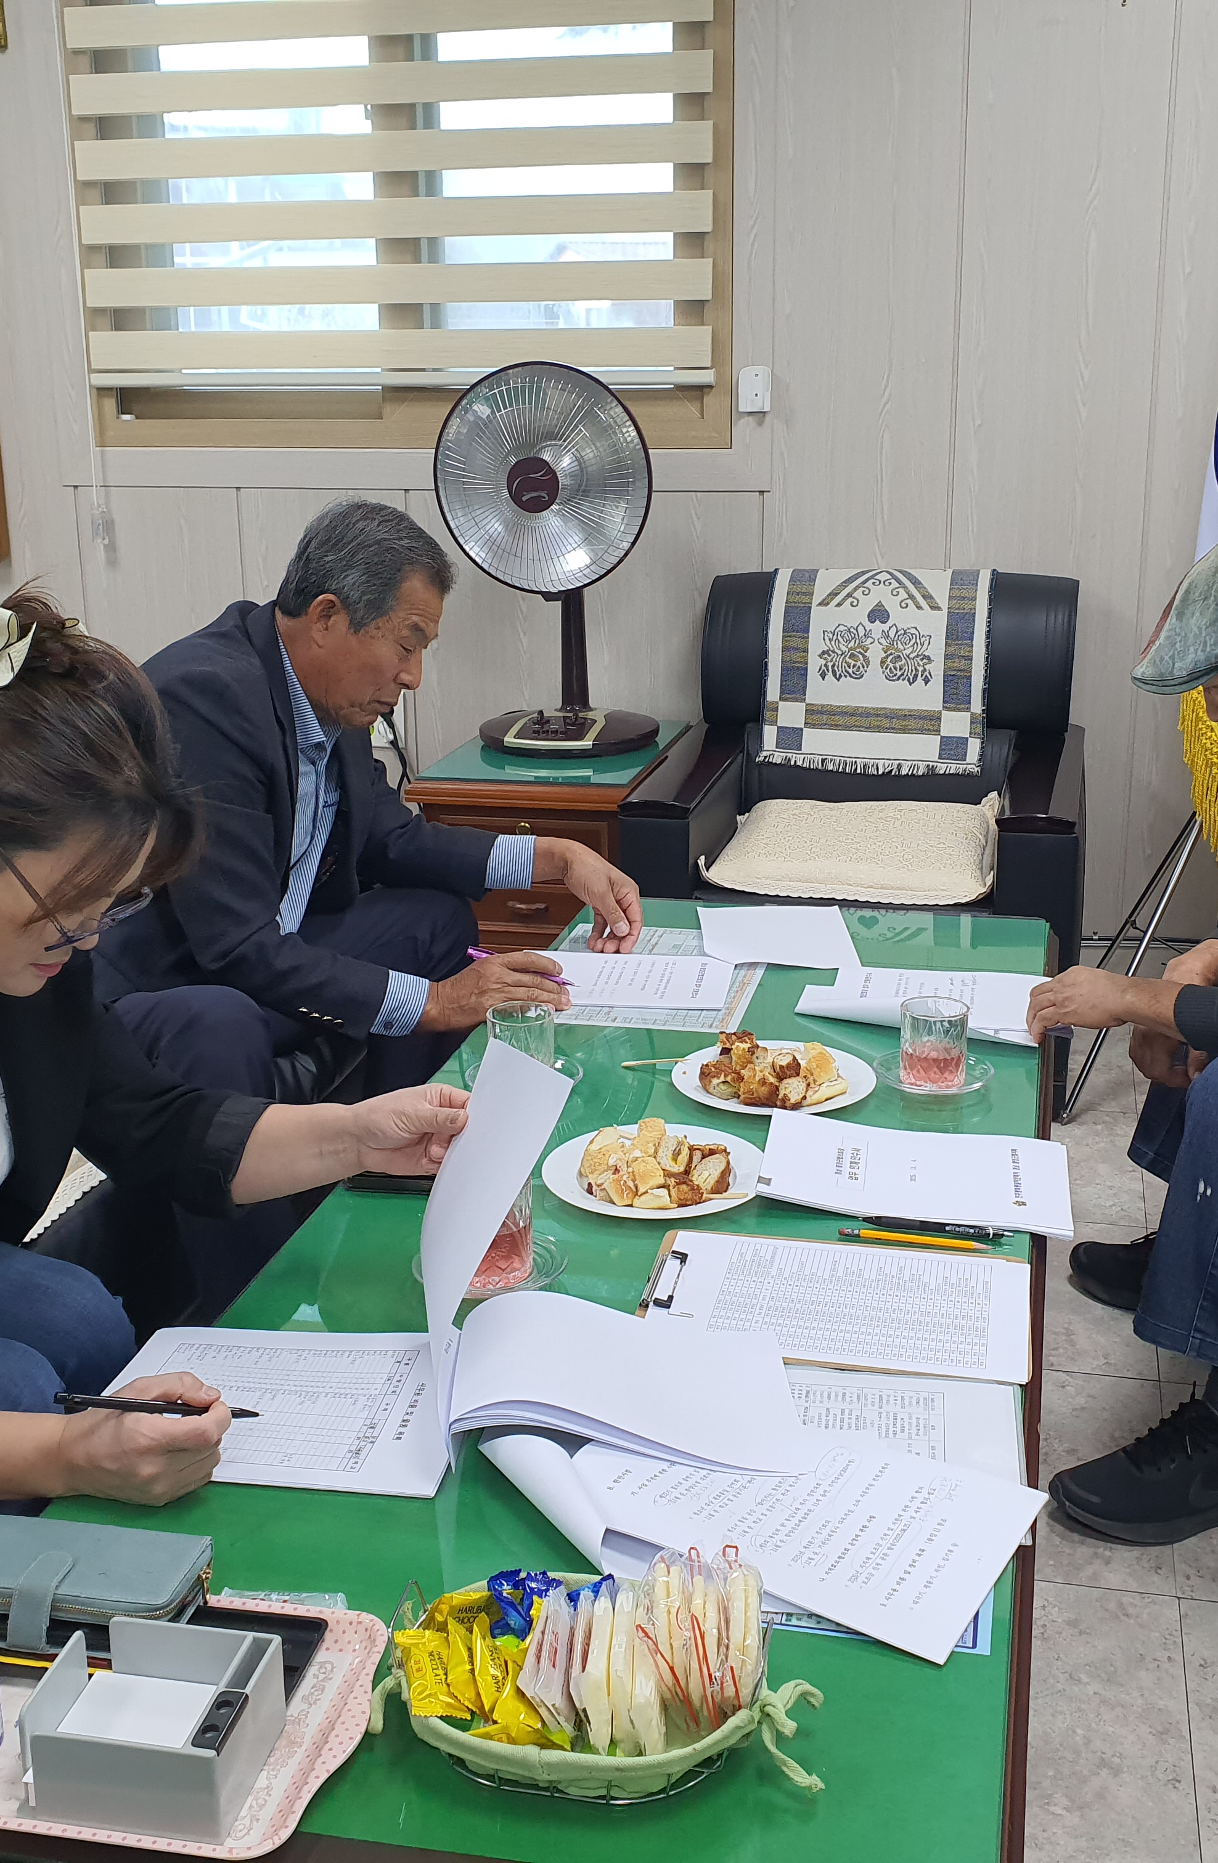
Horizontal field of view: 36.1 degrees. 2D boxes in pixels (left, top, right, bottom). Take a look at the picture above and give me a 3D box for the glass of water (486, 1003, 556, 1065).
[{"bbox_3d":[-0.098,0.128,2.031,0.075,0.080,0.075,3,17,12],"label":"glass of water"}]

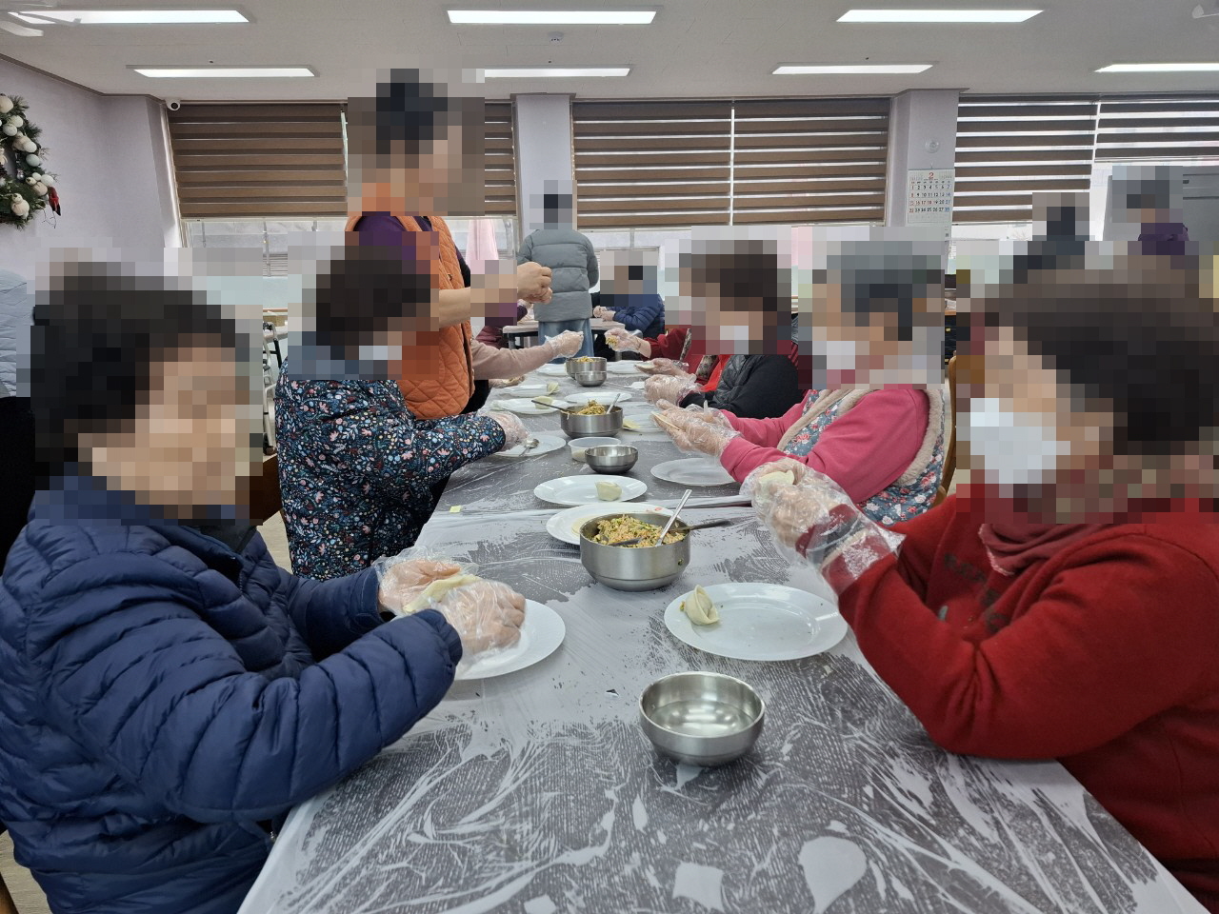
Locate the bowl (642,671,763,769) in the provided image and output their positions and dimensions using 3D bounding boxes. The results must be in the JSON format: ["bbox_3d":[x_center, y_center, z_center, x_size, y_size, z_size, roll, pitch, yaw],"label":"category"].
[{"bbox_3d":[0.096,0.275,0.843,0.128,0.045,0.128,-1,14,0],"label":"bowl"}]

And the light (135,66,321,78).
[{"bbox_3d":[-2.881,-2.897,6.100,1.250,0.060,0.280,-2,14,-4],"label":"light"}]

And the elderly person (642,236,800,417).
[{"bbox_3d":[0.368,-0.015,2.606,0.640,1.260,0.480,-4,14,-10],"label":"elderly person"}]

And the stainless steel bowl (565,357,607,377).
[{"bbox_3d":[-0.101,-0.387,3.592,0.180,0.080,0.180,-1,13,0],"label":"stainless steel bowl"}]

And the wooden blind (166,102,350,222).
[{"bbox_3d":[-2.995,-2.544,6.954,1.421,0.931,0.070,-3,14,-5],"label":"wooden blind"}]

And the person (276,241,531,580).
[{"bbox_3d":[-0.464,0.157,1.958,0.650,1.260,0.500,-6,14,-19],"label":"person"}]

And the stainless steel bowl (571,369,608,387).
[{"bbox_3d":[-0.075,-0.326,3.402,0.131,0.050,0.131,-1,13,0],"label":"stainless steel bowl"}]

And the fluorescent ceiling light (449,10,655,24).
[{"bbox_3d":[-0.340,-2.659,4.894,1.250,0.060,0.280,-2,14,-4],"label":"fluorescent ceiling light"}]

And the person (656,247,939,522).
[{"bbox_3d":[0.435,0.146,1.881,0.670,1.230,0.500,-3,14,-7],"label":"person"}]

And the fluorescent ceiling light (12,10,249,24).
[{"bbox_3d":[-2.683,-2.493,4.568,1.210,0.035,0.235,-3,14,-5],"label":"fluorescent ceiling light"}]

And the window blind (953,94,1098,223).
[{"bbox_3d":[3.860,-2.752,7.519,1.347,1.134,0.070,-3,14,-5],"label":"window blind"}]

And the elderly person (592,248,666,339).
[{"bbox_3d":[0.176,-0.917,6.402,0.650,1.200,0.480,-3,14,-5],"label":"elderly person"}]

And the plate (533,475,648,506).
[{"bbox_3d":[-0.039,0.079,1.714,0.239,0.022,0.239,-1,14,0],"label":"plate"}]

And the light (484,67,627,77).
[{"bbox_3d":[-0.457,-2.925,6.123,1.210,0.035,0.235,-3,14,-5],"label":"light"}]

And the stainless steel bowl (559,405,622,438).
[{"bbox_3d":[-0.050,-0.101,2.345,0.176,0.075,0.176,-1,14,0],"label":"stainless steel bowl"}]

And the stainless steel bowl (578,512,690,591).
[{"bbox_3d":[0.043,0.157,1.310,0.180,0.083,0.180,-1,13,0],"label":"stainless steel bowl"}]

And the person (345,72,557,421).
[{"bbox_3d":[-0.397,-0.116,2.156,0.500,1.660,0.480,-1,14,2],"label":"person"}]

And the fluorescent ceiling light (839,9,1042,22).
[{"bbox_3d":[2.053,-2.738,5.026,1.250,0.060,0.280,-2,14,-4],"label":"fluorescent ceiling light"}]

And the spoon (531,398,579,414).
[{"bbox_3d":[-0.150,-0.143,2.403,0.210,0.025,0.042,19,21,26],"label":"spoon"}]

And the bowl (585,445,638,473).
[{"bbox_3d":[0.007,0.007,2.008,0.131,0.050,0.131,-1,13,0],"label":"bowl"}]

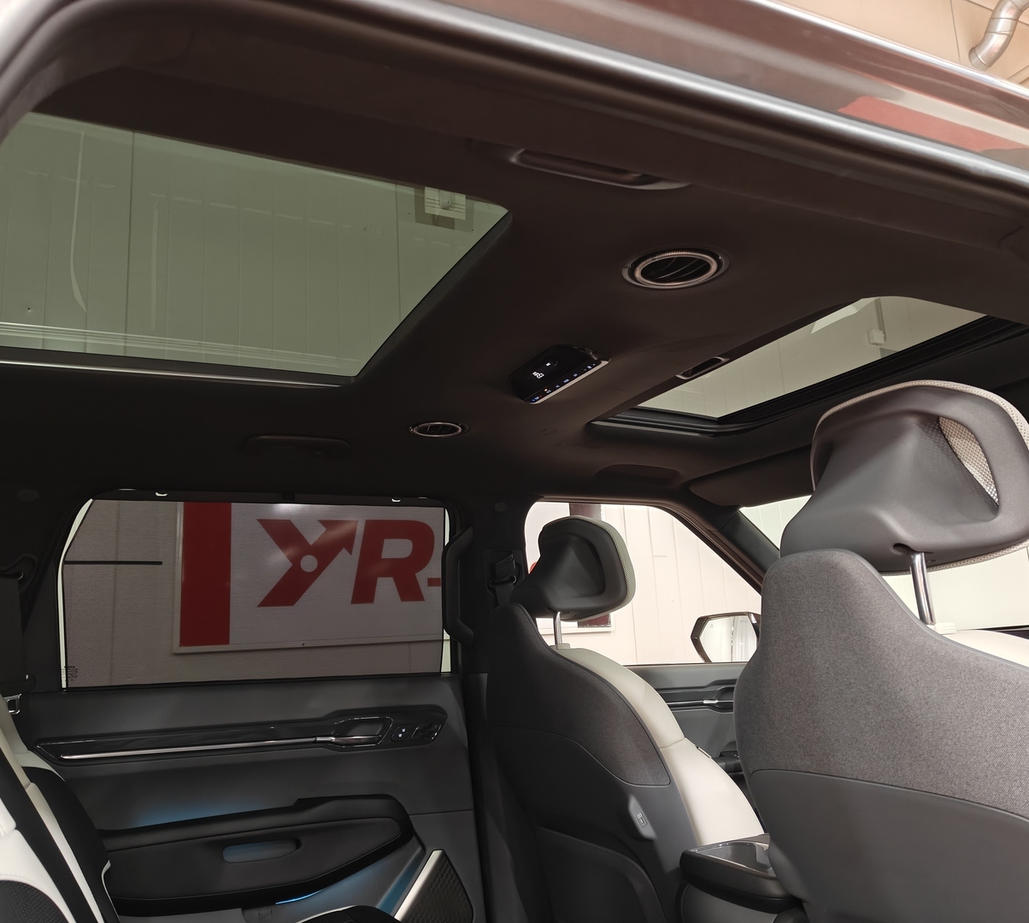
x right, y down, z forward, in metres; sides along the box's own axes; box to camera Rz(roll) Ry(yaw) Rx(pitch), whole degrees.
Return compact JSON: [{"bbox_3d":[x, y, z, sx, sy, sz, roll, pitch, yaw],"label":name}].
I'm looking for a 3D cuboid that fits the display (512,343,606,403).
[{"bbox_3d":[0.056,-0.133,1.214,0.068,0.023,0.200,31,-24,-16],"label":"display"}]

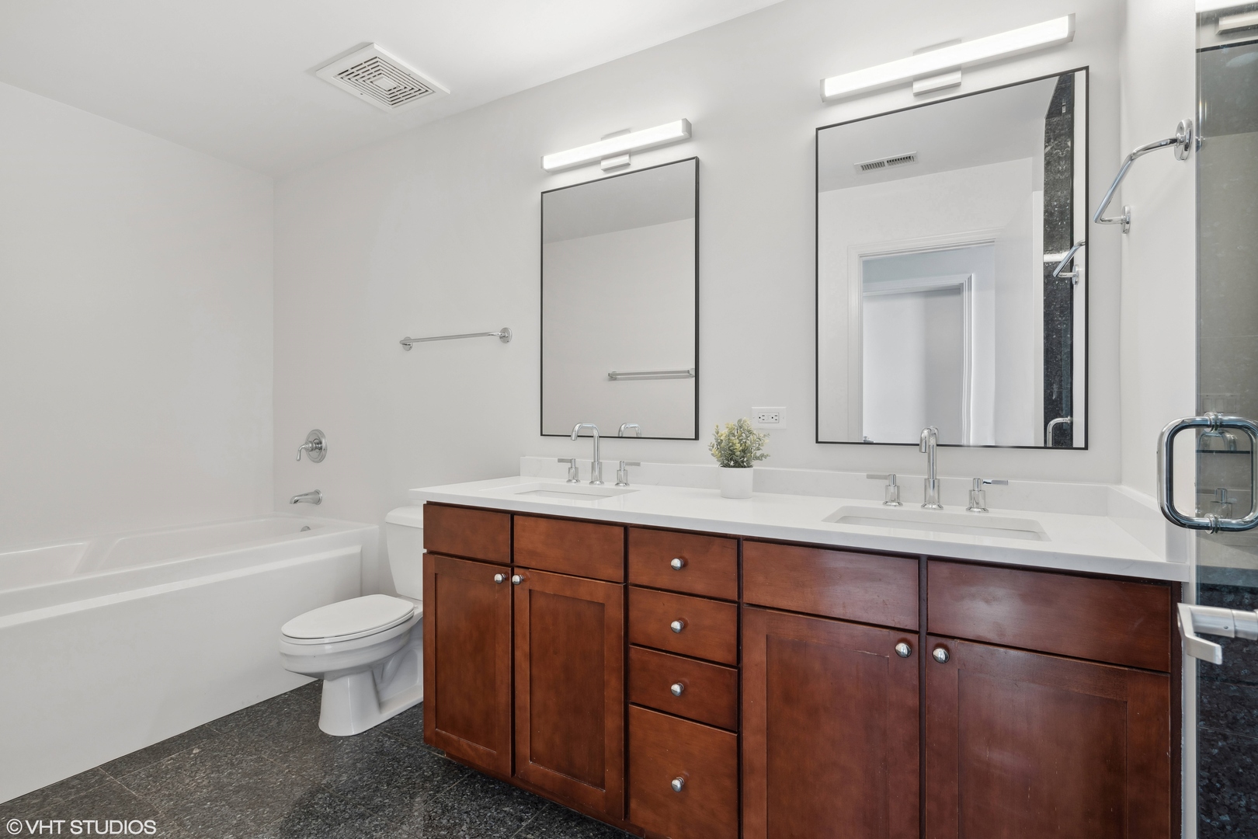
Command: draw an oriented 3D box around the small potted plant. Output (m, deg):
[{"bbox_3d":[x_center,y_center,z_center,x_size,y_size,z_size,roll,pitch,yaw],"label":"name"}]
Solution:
[{"bbox_3d":[0.335,0.110,1.706,0.182,0.249,0.175,0,0,29],"label":"small potted plant"}]

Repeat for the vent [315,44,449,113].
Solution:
[{"bbox_3d":[-0.976,-1.341,2.239,0.343,0.019,0.352,0,0,29],"label":"vent"}]

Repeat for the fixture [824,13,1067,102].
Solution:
[{"bbox_3d":[0.842,-0.974,1.534,0.600,0.118,0.065,0,0,29],"label":"fixture"}]

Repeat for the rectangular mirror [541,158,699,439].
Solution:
[{"bbox_3d":[-0.053,-0.412,2.062,0.665,0.961,0.025,0,0,29],"label":"rectangular mirror"}]

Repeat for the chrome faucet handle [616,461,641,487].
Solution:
[{"bbox_3d":[-0.001,0.193,1.982,0.097,0.086,0.050,0,1,29],"label":"chrome faucet handle"}]

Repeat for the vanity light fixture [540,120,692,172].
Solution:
[{"bbox_3d":[-0.059,-0.984,2.040,0.607,0.115,0.065,0,0,29],"label":"vanity light fixture"}]

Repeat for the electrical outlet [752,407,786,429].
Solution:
[{"bbox_3d":[0.448,-0.005,1.791,0.111,0.070,0.009,0,0,29],"label":"electrical outlet"}]

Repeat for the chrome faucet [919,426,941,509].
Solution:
[{"bbox_3d":[0.772,0.129,1.436,0.056,0.217,0.179,0,0,34],"label":"chrome faucet"}]

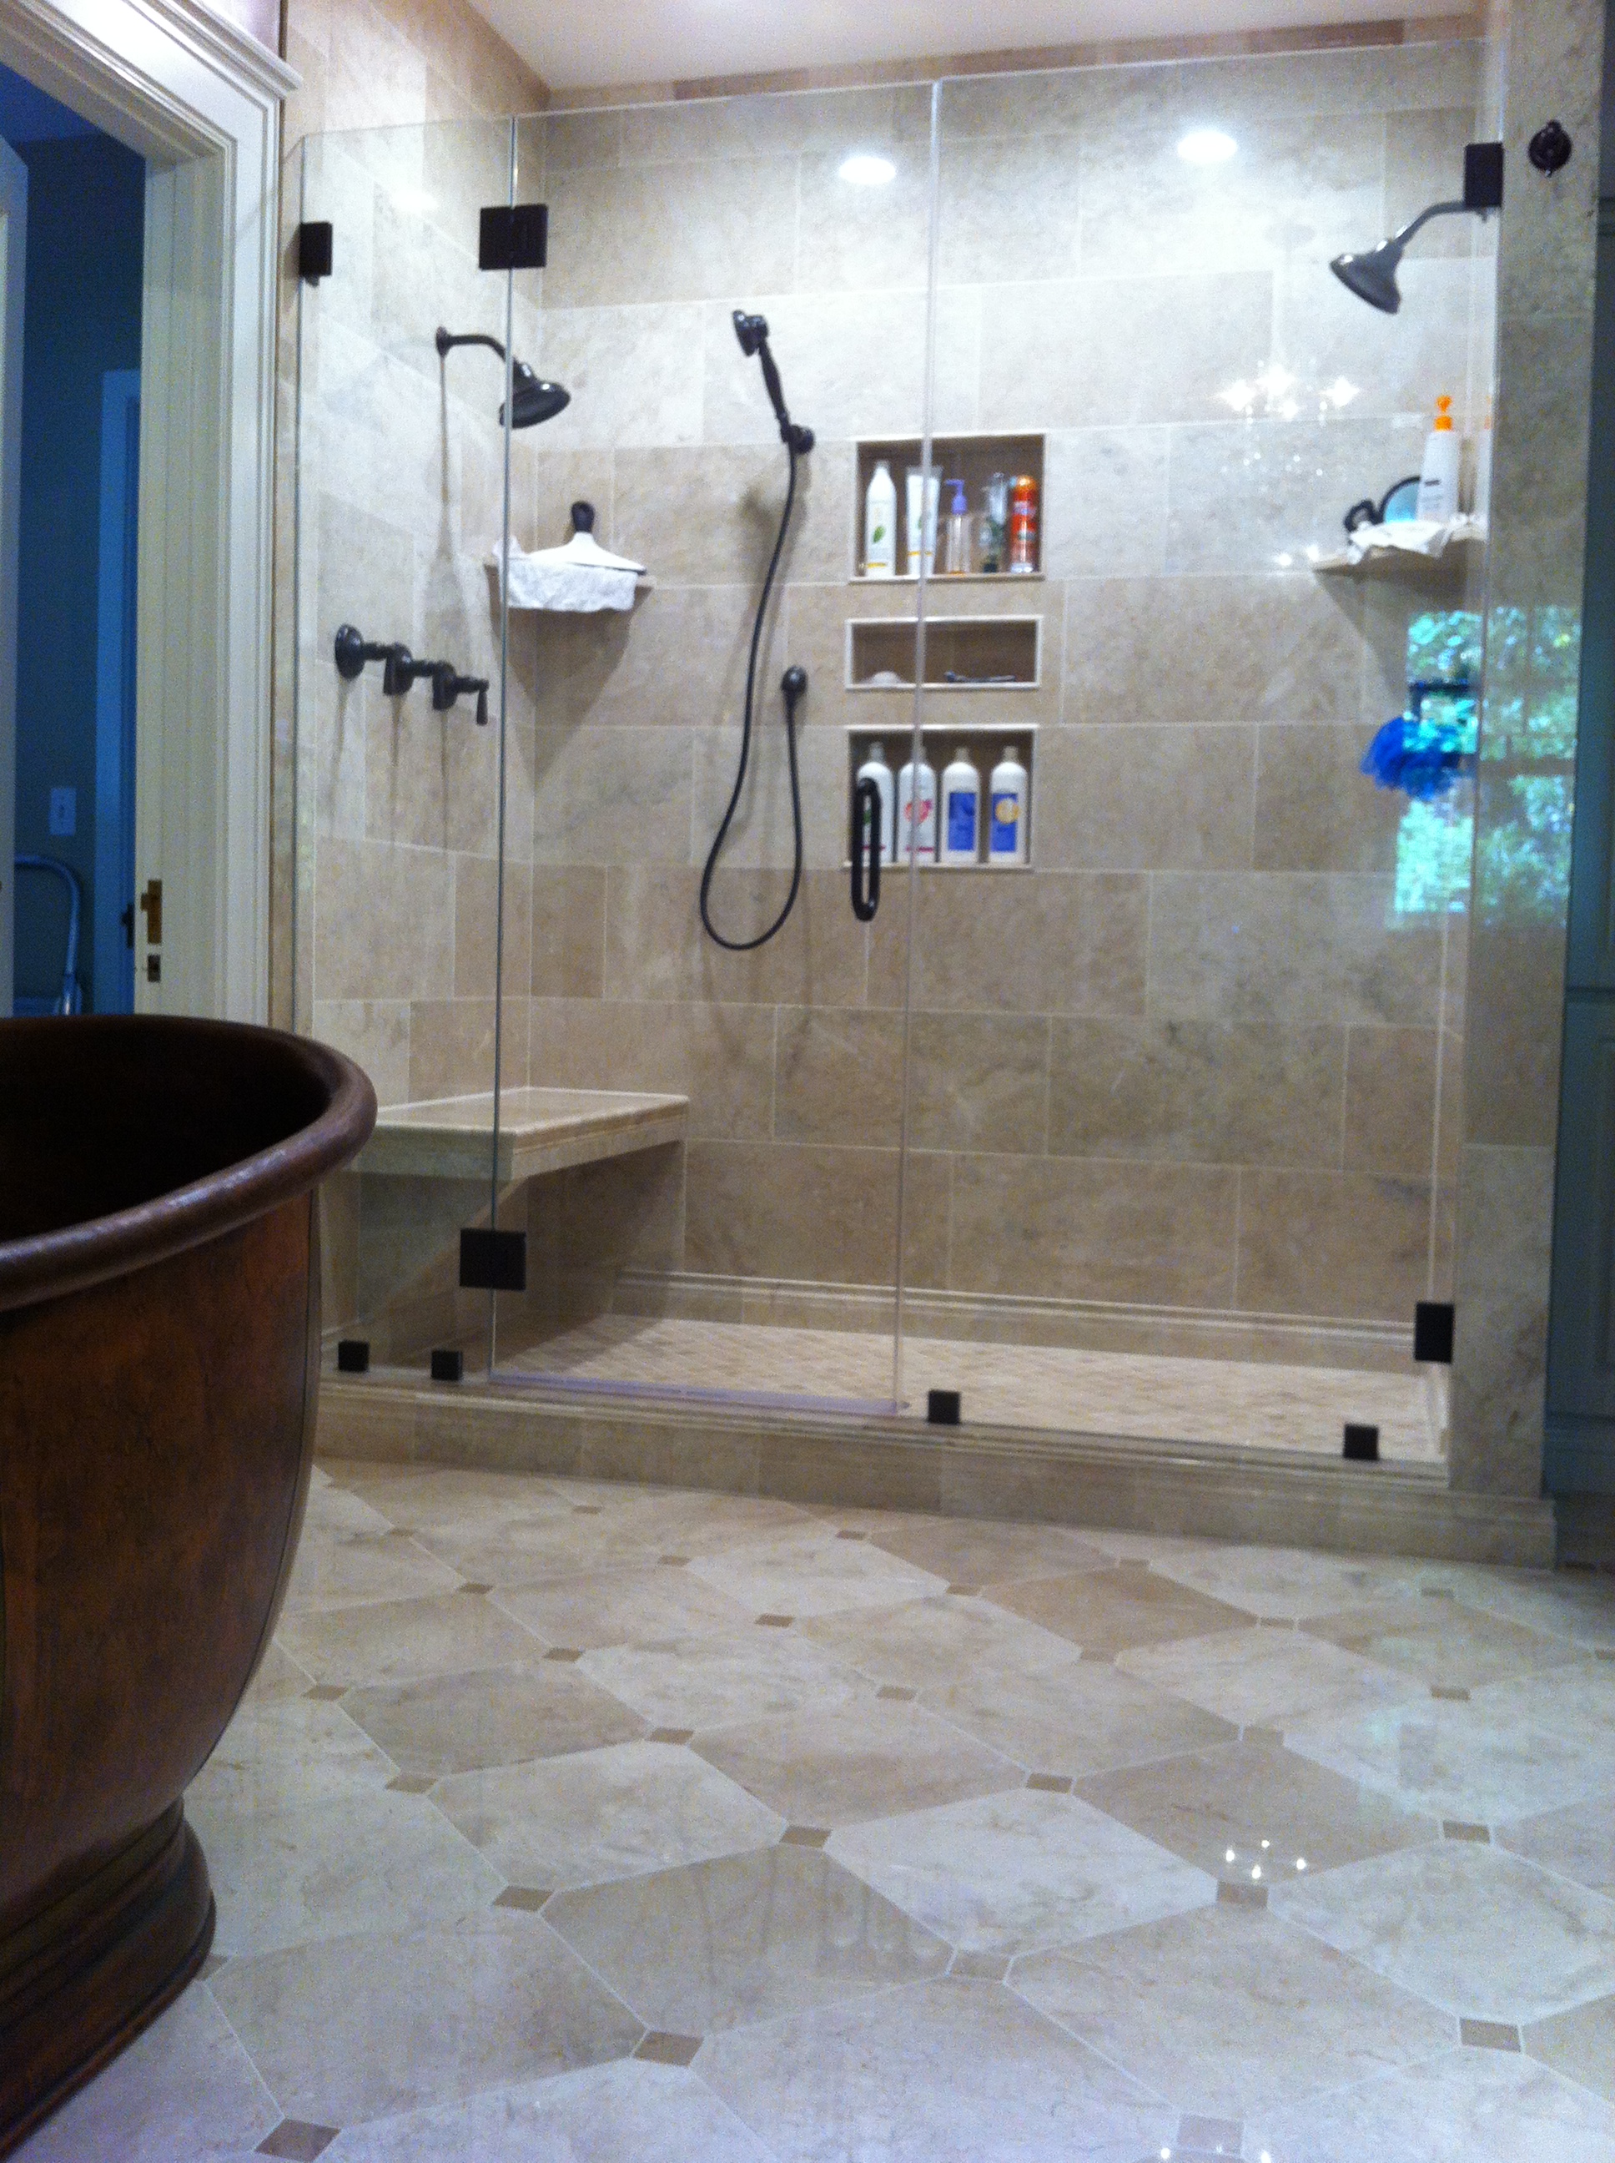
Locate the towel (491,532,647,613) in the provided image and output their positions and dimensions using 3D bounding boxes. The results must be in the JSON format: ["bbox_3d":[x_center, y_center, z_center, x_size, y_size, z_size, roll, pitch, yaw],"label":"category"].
[{"bbox_3d":[-0.523,-1.088,4.732,0.318,0.150,0.143,-1,4,-30],"label":"towel"}]

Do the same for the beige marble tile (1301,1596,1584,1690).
[{"bbox_3d":[0.848,0.748,2.905,0.305,0.010,0.305,-1,4,-30],"label":"beige marble tile"}]

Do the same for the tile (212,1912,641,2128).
[{"bbox_3d":[-0.319,0.784,1.836,0.305,0.012,0.305,-1,4,-31],"label":"tile"}]

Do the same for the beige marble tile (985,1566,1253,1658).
[{"bbox_3d":[0.429,0.732,3.020,0.305,0.012,0.305,-1,5,-30],"label":"beige marble tile"}]

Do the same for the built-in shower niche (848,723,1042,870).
[{"bbox_3d":[0.295,-0.611,4.732,0.415,0.302,0.100,2,4,14],"label":"built-in shower niche"}]

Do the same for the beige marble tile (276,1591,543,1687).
[{"bbox_3d":[-0.519,0.721,2.817,0.305,0.010,0.305,-1,4,-30],"label":"beige marble tile"}]

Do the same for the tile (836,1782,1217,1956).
[{"bbox_3d":[0.208,0.778,2.150,0.305,0.012,0.305,-1,4,-31],"label":"tile"}]

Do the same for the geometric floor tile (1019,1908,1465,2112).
[{"bbox_3d":[0.365,0.803,1.898,0.305,0.010,0.305,-1,4,-30],"label":"geometric floor tile"}]

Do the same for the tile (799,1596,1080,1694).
[{"bbox_3d":[0.164,0.735,2.856,0.305,0.012,0.305,-1,4,-31],"label":"tile"}]

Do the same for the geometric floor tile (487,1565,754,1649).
[{"bbox_3d":[-0.251,0.719,2.975,0.305,0.012,0.305,-1,5,-30],"label":"geometric floor tile"}]

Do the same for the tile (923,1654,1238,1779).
[{"bbox_3d":[0.318,0.755,2.582,0.305,0.012,0.305,-1,4,-31],"label":"tile"}]

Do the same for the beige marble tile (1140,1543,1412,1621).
[{"bbox_3d":[0.693,0.728,3.172,0.305,0.012,0.305,-1,5,-30],"label":"beige marble tile"}]

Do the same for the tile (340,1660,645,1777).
[{"bbox_3d":[-0.366,0.743,2.547,0.305,0.010,0.305,-1,4,-30],"label":"tile"}]

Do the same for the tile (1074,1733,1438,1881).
[{"bbox_3d":[0.477,0.782,2.332,0.305,0.012,0.305,-1,5,-30],"label":"tile"}]

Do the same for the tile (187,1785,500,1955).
[{"bbox_3d":[-0.479,0.772,2.129,0.305,0.012,0.305,-1,5,-30],"label":"tile"}]

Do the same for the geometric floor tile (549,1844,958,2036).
[{"bbox_3d":[-0.058,0.791,2.016,0.305,0.012,0.305,-1,5,-30],"label":"geometric floor tile"}]

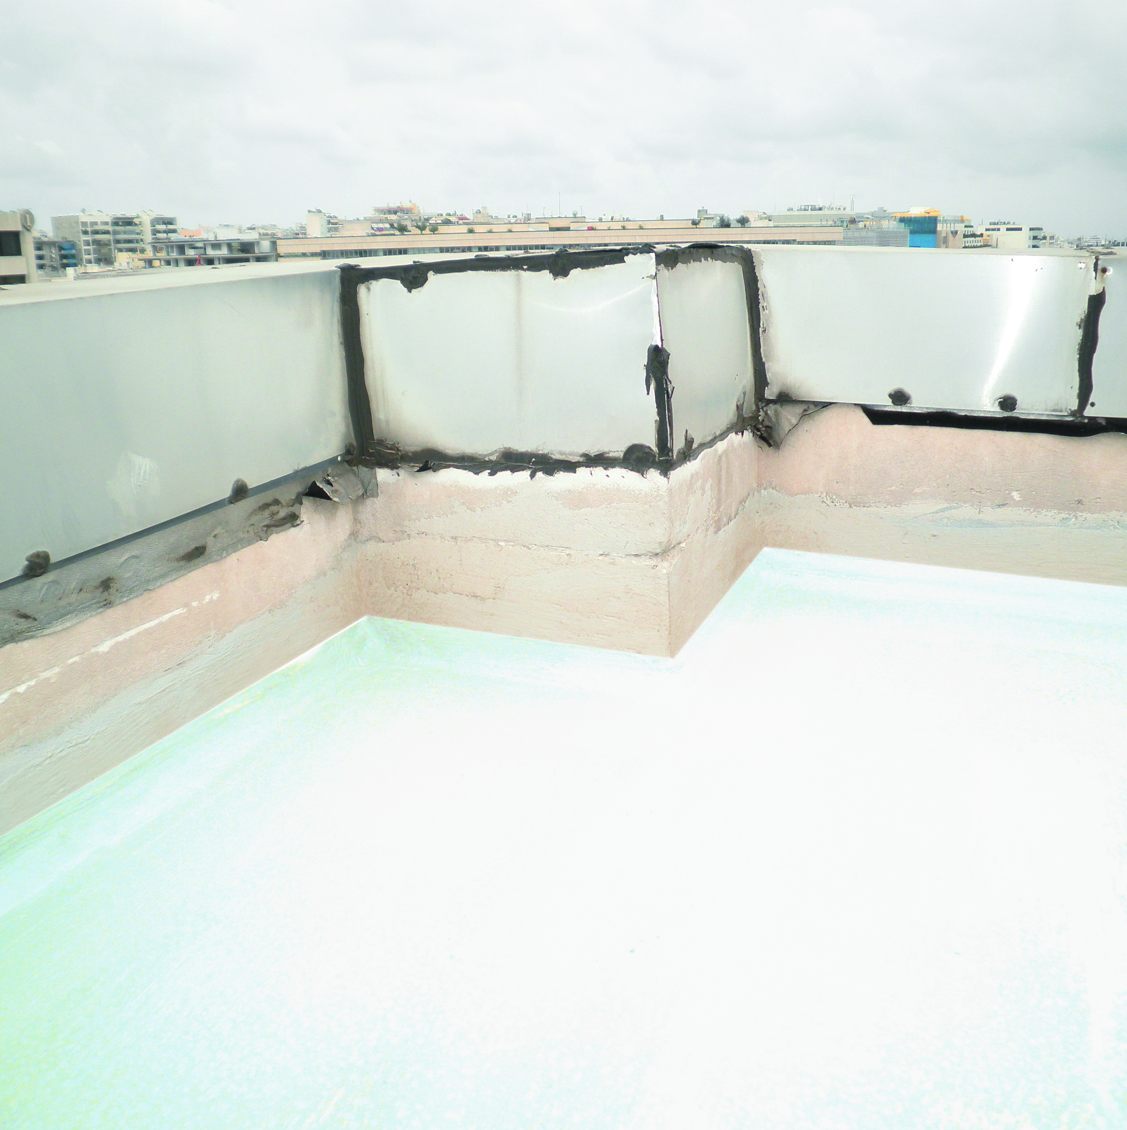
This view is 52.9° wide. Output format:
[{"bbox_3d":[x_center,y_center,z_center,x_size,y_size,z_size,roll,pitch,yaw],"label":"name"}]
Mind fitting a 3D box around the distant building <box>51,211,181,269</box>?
[{"bbox_3d":[-162.280,-115.802,408.471,15.520,20.370,39.770,9,19,30],"label":"distant building"}]

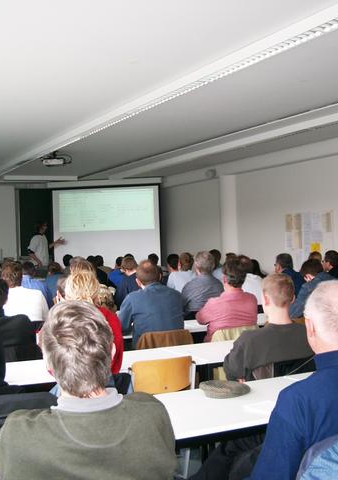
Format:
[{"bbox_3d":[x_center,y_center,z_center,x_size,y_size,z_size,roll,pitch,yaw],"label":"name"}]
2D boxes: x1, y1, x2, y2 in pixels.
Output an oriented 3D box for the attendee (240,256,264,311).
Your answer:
[{"bbox_3d":[0.770,0.852,7.516,0.500,1.320,0.760,-1,-1,-27],"label":"attendee"}]

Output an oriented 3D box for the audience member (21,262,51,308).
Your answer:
[{"bbox_3d":[-1.648,0.921,8.064,0.520,1.330,0.800,-1,0,-22],"label":"audience member"}]

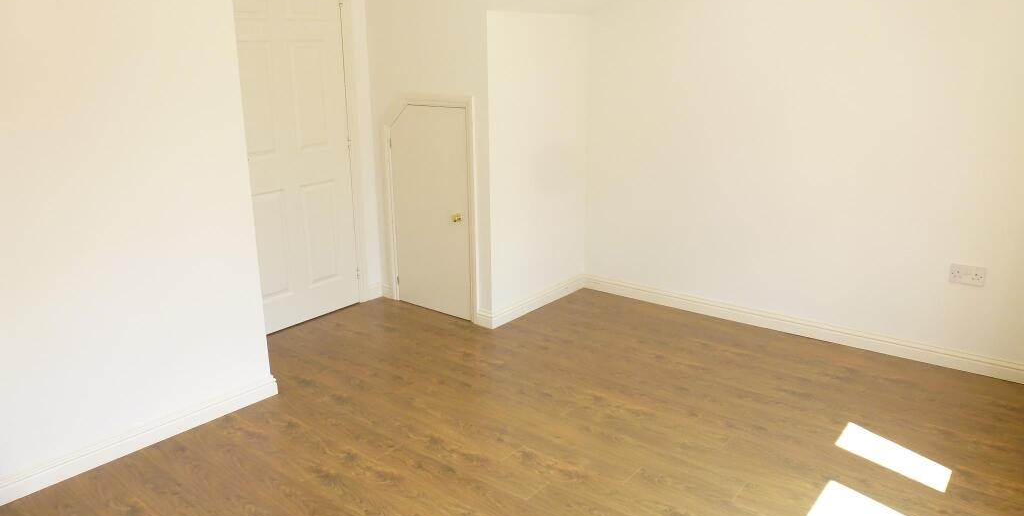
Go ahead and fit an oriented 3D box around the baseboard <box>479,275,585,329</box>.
[{"bbox_3d":[0.147,0.252,4.533,0.130,0.102,0.988,12,19,37],"label":"baseboard"}]

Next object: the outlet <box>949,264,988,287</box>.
[{"bbox_3d":[2.220,0.085,3.459,0.146,0.087,0.012,12,19,37],"label":"outlet"}]

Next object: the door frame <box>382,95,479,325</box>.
[{"bbox_3d":[-0.487,-0.300,4.270,0.725,1.312,0.050,12,19,37],"label":"door frame"}]

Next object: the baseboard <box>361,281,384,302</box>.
[{"bbox_3d":[-0.914,0.228,4.640,0.020,0.100,0.175,12,19,37],"label":"baseboard"}]

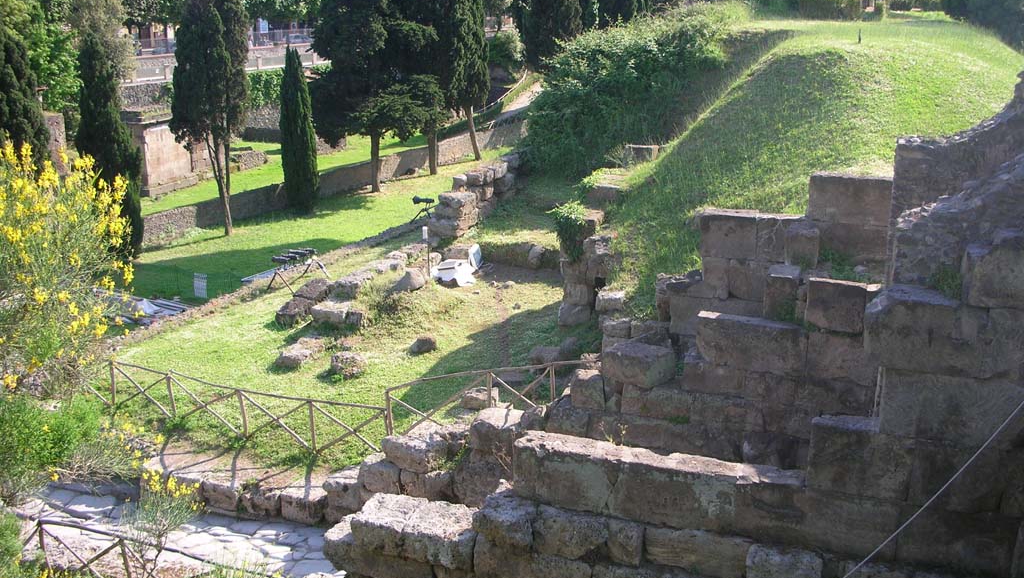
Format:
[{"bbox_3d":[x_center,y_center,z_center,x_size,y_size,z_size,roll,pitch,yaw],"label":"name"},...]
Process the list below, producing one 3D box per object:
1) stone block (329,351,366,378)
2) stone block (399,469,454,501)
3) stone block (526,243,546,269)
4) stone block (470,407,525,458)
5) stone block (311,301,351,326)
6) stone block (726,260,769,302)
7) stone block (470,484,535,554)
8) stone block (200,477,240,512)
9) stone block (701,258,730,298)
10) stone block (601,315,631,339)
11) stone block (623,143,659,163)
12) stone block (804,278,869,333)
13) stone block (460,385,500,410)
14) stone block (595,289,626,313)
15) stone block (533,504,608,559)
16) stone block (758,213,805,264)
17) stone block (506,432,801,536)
[{"bbox_3d":[-3.651,1.691,23.082,0.700,0.420,0.600,2,17,10],"label":"stone block"},{"bbox_3d":[-1.362,3.281,17.770,0.924,0.520,0.600,6,16,21],"label":"stone block"},{"bbox_3d":[0.755,-1.032,31.899,0.530,0.688,0.521,4,17,17],"label":"stone block"},{"bbox_3d":[-0.245,2.327,16.912,0.780,0.530,0.700,5,18,17],"label":"stone block"},{"bbox_3d":[-4.671,0.650,27.268,1.039,0.452,0.600,6,17,22],"label":"stone block"},{"bbox_3d":[3.720,-0.130,16.282,0.620,0.600,0.500,5,18,17],"label":"stone block"},{"bbox_3d":[-0.085,2.867,12.895,0.700,0.520,0.650,5,18,17],"label":"stone block"},{"bbox_3d":[-5.060,3.618,18.402,0.724,0.491,0.450,6,16,21],"label":"stone block"},{"bbox_3d":[2.727,-0.191,13.660,0.310,0.550,0.450,6,17,19],"label":"stone block"},{"bbox_3d":[1.446,0.491,13.947,0.380,0.240,0.350,6,17,19],"label":"stone block"},{"bbox_3d":[3.824,-4.003,30.679,0.980,0.480,0.600,4,18,14],"label":"stone block"},{"bbox_3d":[4.667,0.162,14.890,0.794,0.628,0.558,4,17,17],"label":"stone block"},{"bbox_3d":[-0.689,2.293,22.291,0.800,0.400,0.500,6,18,19],"label":"stone block"},{"bbox_3d":[2.319,0.281,23.528,0.646,0.339,0.500,5,16,18],"label":"stone block"},{"bbox_3d":[0.873,3.084,13.894,1.023,0.738,0.700,6,18,19],"label":"stone block"},{"bbox_3d":[4.137,-0.816,15.781,0.697,0.691,0.600,6,18,19],"label":"stone block"},{"bbox_3d":[1.948,2.676,13.903,3.891,0.759,0.600,6,16,20],"label":"stone block"}]

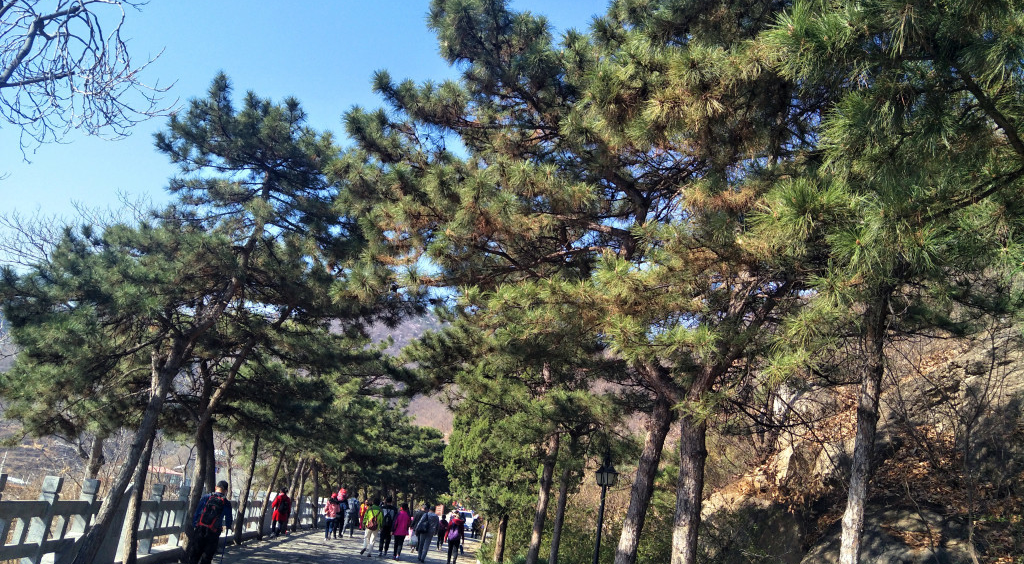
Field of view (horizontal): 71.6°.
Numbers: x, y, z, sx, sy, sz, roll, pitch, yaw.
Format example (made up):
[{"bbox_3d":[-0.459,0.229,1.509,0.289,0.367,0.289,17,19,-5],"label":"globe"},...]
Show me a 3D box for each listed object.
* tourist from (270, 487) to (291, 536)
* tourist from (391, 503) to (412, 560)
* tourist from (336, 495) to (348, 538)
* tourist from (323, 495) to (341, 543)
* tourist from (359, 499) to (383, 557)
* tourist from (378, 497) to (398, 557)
[{"bbox_3d":[-8.256,8.235,25.398,0.620,1.654,0.470,15,-15,-24],"label":"tourist"},{"bbox_3d":[-3.361,7.561,21.495,0.550,1.634,0.420,10,-14,-4],"label":"tourist"},{"bbox_3d":[-6.211,8.481,25.787,0.520,1.569,0.420,10,-14,-5],"label":"tourist"},{"bbox_3d":[-6.387,8.304,25.089,0.520,1.580,0.420,10,-14,-5],"label":"tourist"},{"bbox_3d":[-4.248,7.512,21.699,0.560,1.663,0.520,10,-14,-5],"label":"tourist"},{"bbox_3d":[-3.938,7.661,22.206,0.560,1.721,0.480,10,-14,-4],"label":"tourist"}]

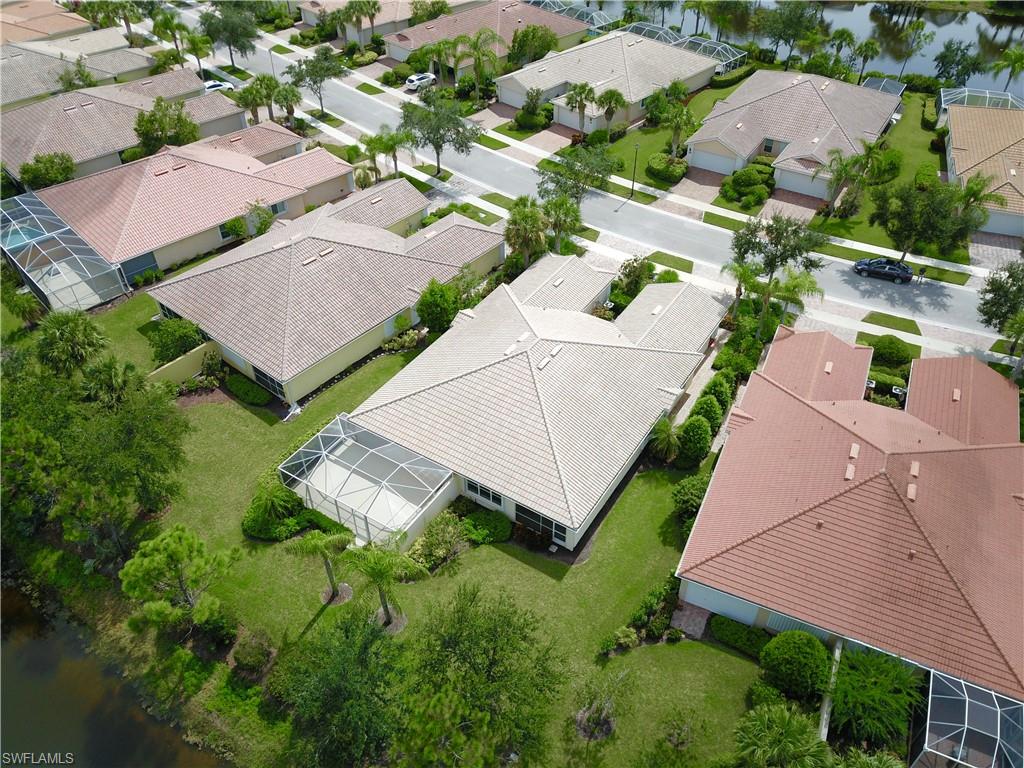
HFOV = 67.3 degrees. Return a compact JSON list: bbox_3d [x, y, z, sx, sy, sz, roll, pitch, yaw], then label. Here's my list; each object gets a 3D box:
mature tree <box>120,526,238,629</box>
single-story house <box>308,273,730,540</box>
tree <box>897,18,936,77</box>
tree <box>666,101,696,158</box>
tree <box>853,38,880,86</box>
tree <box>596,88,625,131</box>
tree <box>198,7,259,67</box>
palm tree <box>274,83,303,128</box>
[{"bbox_3d":[-17.093,11.245,40.800,5.759,8.021,5.759,-2,41,0],"label":"mature tree"},{"bbox_3d":[2.199,-0.841,54.653,17.850,6.200,29.000,23,47,25],"label":"single-story house"},{"bbox_3d":[53.368,-44.325,102.727,4.376,8.296,4.376,-2,41,0],"label":"tree"},{"bbox_3d":[18.404,-28.027,85.073,3.424,6.404,3.424,-2,41,0],"label":"tree"},{"bbox_3d":[45.105,-41.073,98.927,3.160,6.000,3.160,17,44,18],"label":"tree"},{"bbox_3d":[10.920,-29.711,85.676,3.500,5.840,3.500,5,41,5],"label":"tree"},{"bbox_3d":[-37.672,-46.346,102.639,7.520,7.690,7.520,-13,43,-15],"label":"tree"},{"bbox_3d":[-26.391,-32.872,91.249,3.426,5.276,3.426,0,41,0],"label":"palm tree"}]

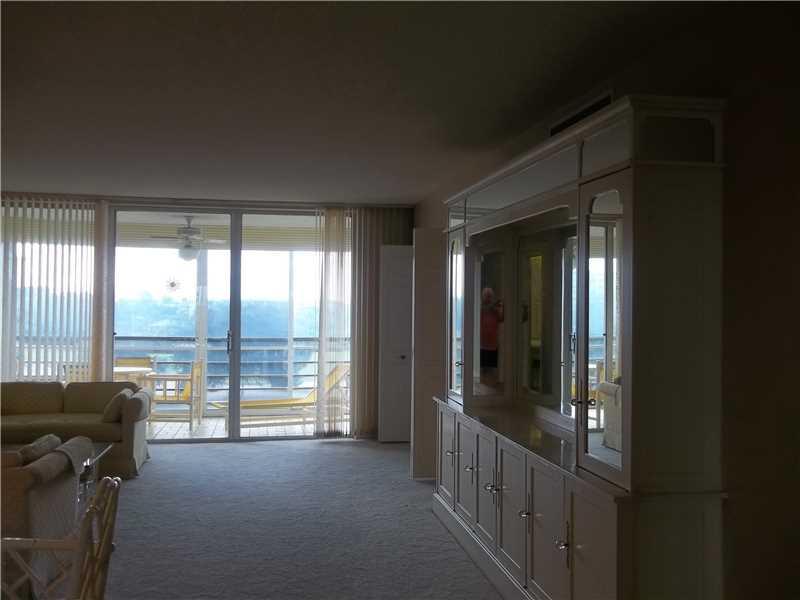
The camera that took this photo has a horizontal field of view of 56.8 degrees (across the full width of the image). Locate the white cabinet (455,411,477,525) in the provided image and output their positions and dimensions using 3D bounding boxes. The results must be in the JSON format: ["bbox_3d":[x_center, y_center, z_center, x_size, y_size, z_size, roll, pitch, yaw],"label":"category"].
[{"bbox_3d":[0.541,0.974,4.257,0.348,0.581,0.414,1,-1,-11],"label":"white cabinet"}]

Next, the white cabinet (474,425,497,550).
[{"bbox_3d":[0.615,0.969,3.865,0.348,0.581,0.394,1,-1,-11],"label":"white cabinet"}]

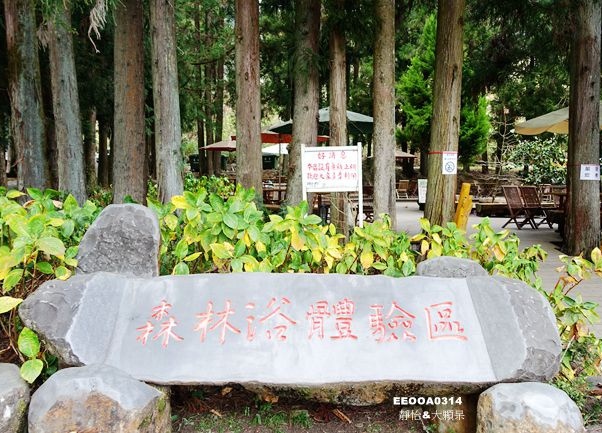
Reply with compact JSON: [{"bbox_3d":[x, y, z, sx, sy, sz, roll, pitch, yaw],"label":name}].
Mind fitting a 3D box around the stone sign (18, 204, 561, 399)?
[{"bbox_3d":[-0.100,0.414,2.304,2.800,0.860,0.680,0,7,0],"label":"stone sign"}]

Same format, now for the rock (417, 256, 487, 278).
[{"bbox_3d":[0.910,0.389,2.657,0.430,0.300,0.300,0,7,0],"label":"rock"}]

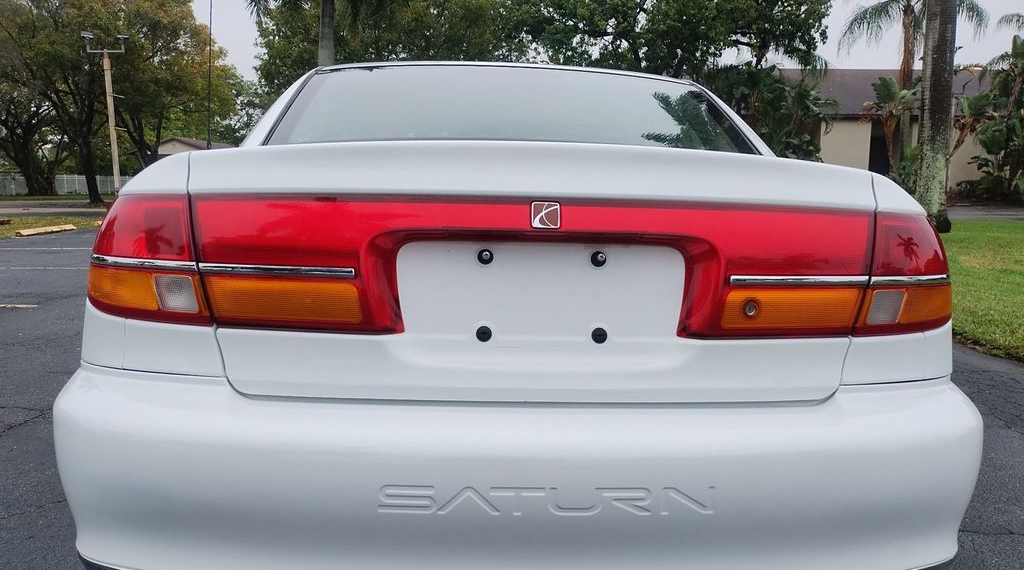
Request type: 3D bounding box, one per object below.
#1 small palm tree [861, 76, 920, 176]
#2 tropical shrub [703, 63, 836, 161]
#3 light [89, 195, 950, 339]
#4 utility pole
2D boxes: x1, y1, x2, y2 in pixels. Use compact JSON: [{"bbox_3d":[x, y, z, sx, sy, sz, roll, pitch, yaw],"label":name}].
[{"bbox_3d":[12.771,-4.868,25.064,2.024,4.338,2.000,0,8,0],"label":"small palm tree"},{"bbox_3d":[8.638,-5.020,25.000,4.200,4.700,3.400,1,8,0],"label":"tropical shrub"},{"bbox_3d":[0.040,-0.035,1.215,1.520,0.210,0.250,0,8,-3],"label":"light"},{"bbox_3d":[-14.501,-5.827,26.457,1.708,6.251,0.500,0,8,0],"label":"utility pole"}]

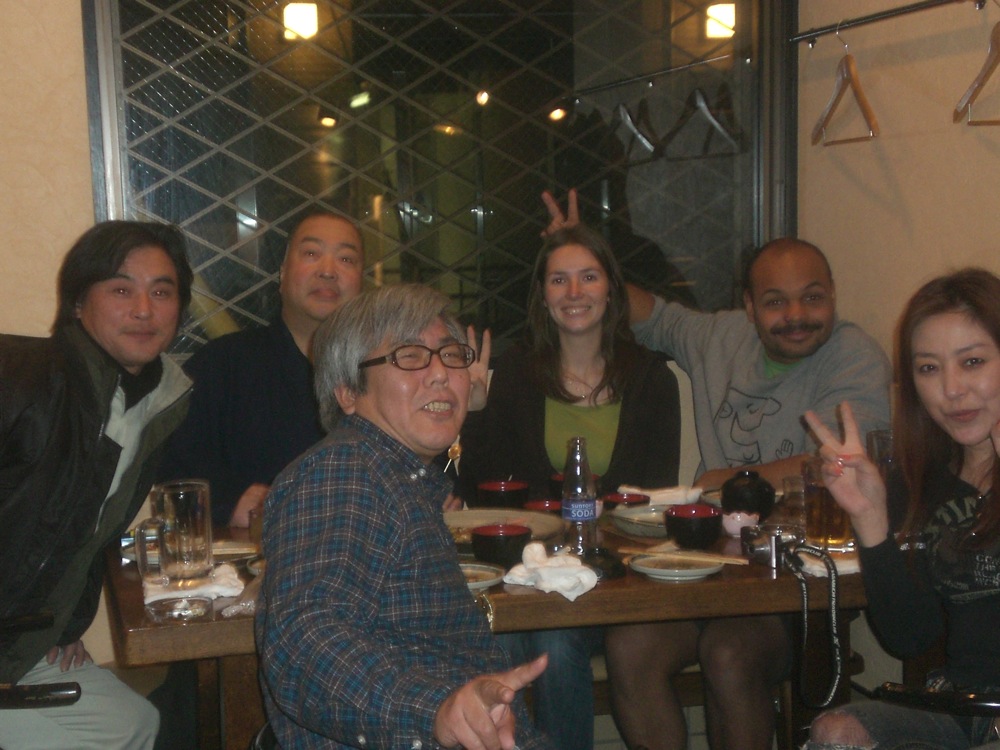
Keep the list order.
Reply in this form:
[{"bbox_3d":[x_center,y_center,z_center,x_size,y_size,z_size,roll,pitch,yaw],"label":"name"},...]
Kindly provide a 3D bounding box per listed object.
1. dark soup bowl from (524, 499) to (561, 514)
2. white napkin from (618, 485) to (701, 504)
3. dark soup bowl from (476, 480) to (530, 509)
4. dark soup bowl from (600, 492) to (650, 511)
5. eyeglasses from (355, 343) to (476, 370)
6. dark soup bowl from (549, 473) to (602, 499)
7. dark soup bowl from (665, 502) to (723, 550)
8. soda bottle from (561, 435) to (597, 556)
[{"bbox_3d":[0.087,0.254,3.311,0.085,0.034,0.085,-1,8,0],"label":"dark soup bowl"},{"bbox_3d":[0.302,0.226,3.444,0.160,0.031,0.060,-1,8,6],"label":"white napkin"},{"bbox_3d":[0.008,0.236,3.384,0.095,0.058,0.095,-1,8,0],"label":"dark soup bowl"},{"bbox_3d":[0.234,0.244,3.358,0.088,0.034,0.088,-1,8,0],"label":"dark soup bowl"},{"bbox_3d":[-0.127,-0.013,2.686,0.140,0.042,0.140,-2,-7,-31],"label":"eyeglasses"},{"bbox_3d":[0.144,0.223,3.445,0.097,0.058,0.097,-1,8,0],"label":"dark soup bowl"},{"bbox_3d":[0.330,0.261,3.096,0.098,0.059,0.098,-1,8,0],"label":"dark soup bowl"},{"bbox_3d":[0.133,0.202,3.056,0.059,0.198,0.059,-1,8,0],"label":"soda bottle"}]

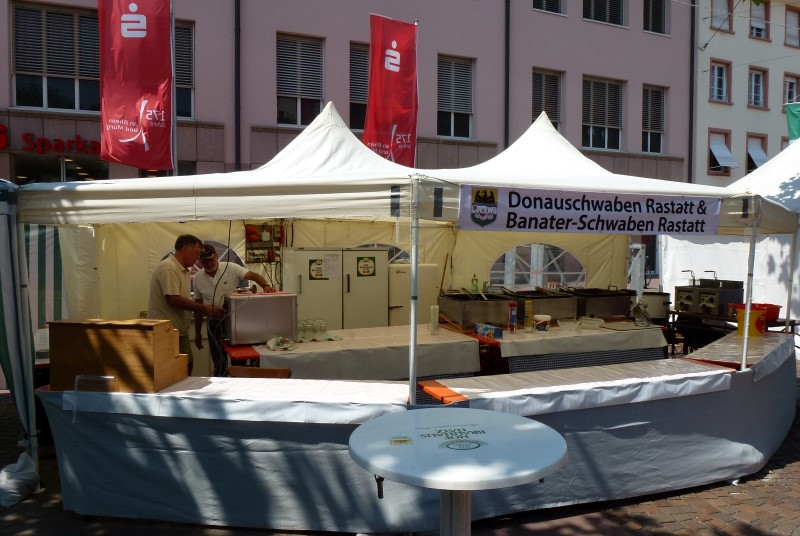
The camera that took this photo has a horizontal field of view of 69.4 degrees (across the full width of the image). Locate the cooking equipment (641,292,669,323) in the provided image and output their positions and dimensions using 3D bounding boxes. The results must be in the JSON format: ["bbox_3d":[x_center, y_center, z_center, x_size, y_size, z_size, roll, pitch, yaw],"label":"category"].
[{"bbox_3d":[3.001,0.458,6.787,0.335,0.350,0.335,-1,3,-17],"label":"cooking equipment"}]

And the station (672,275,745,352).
[{"bbox_3d":[3.848,0.696,7.151,0.430,1.200,0.600,-1,4,-26],"label":"station"}]

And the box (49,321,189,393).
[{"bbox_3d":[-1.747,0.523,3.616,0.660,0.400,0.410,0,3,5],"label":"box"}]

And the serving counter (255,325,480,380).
[{"bbox_3d":[-0.442,1.024,5.306,2.150,0.770,1.000,-1,3,-17],"label":"serving counter"}]

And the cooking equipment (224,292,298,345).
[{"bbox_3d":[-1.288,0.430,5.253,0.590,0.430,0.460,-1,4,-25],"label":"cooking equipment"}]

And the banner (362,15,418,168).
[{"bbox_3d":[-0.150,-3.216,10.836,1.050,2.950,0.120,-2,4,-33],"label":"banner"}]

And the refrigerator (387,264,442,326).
[{"bbox_3d":[0.083,0.622,7.237,0.600,1.360,0.600,-1,3,-16],"label":"refrigerator"}]

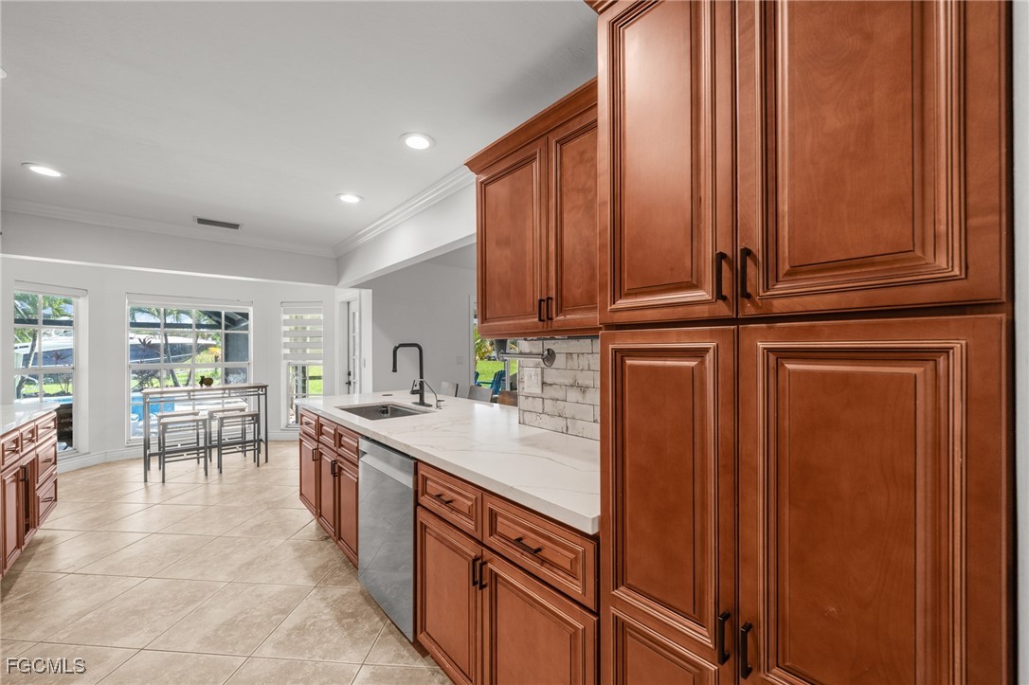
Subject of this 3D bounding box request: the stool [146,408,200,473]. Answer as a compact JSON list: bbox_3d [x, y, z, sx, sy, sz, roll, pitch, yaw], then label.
[{"bbox_3d":[-3.728,1.068,4.149,0.350,0.590,0.285,2,-2,-43],"label":"stool"}]

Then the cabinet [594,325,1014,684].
[{"bbox_3d":[0.634,0.628,0.876,0.625,1.308,0.610,2,-2,-43],"label":"cabinet"}]

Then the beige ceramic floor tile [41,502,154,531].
[{"bbox_3d":[-3.188,1.337,2.848,0.471,0.012,0.471,0,-2,3],"label":"beige ceramic floor tile"}]

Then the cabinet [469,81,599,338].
[{"bbox_3d":[0.217,-0.444,1.567,0.375,0.854,0.940,2,-2,-43],"label":"cabinet"}]

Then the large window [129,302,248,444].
[{"bbox_3d":[-4.135,0.339,4.772,1.198,1.665,0.110,2,-2,-43],"label":"large window"}]

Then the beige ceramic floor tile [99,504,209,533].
[{"bbox_3d":[-2.713,1.341,2.825,0.471,0.012,0.471,0,-2,3],"label":"beige ceramic floor tile"}]

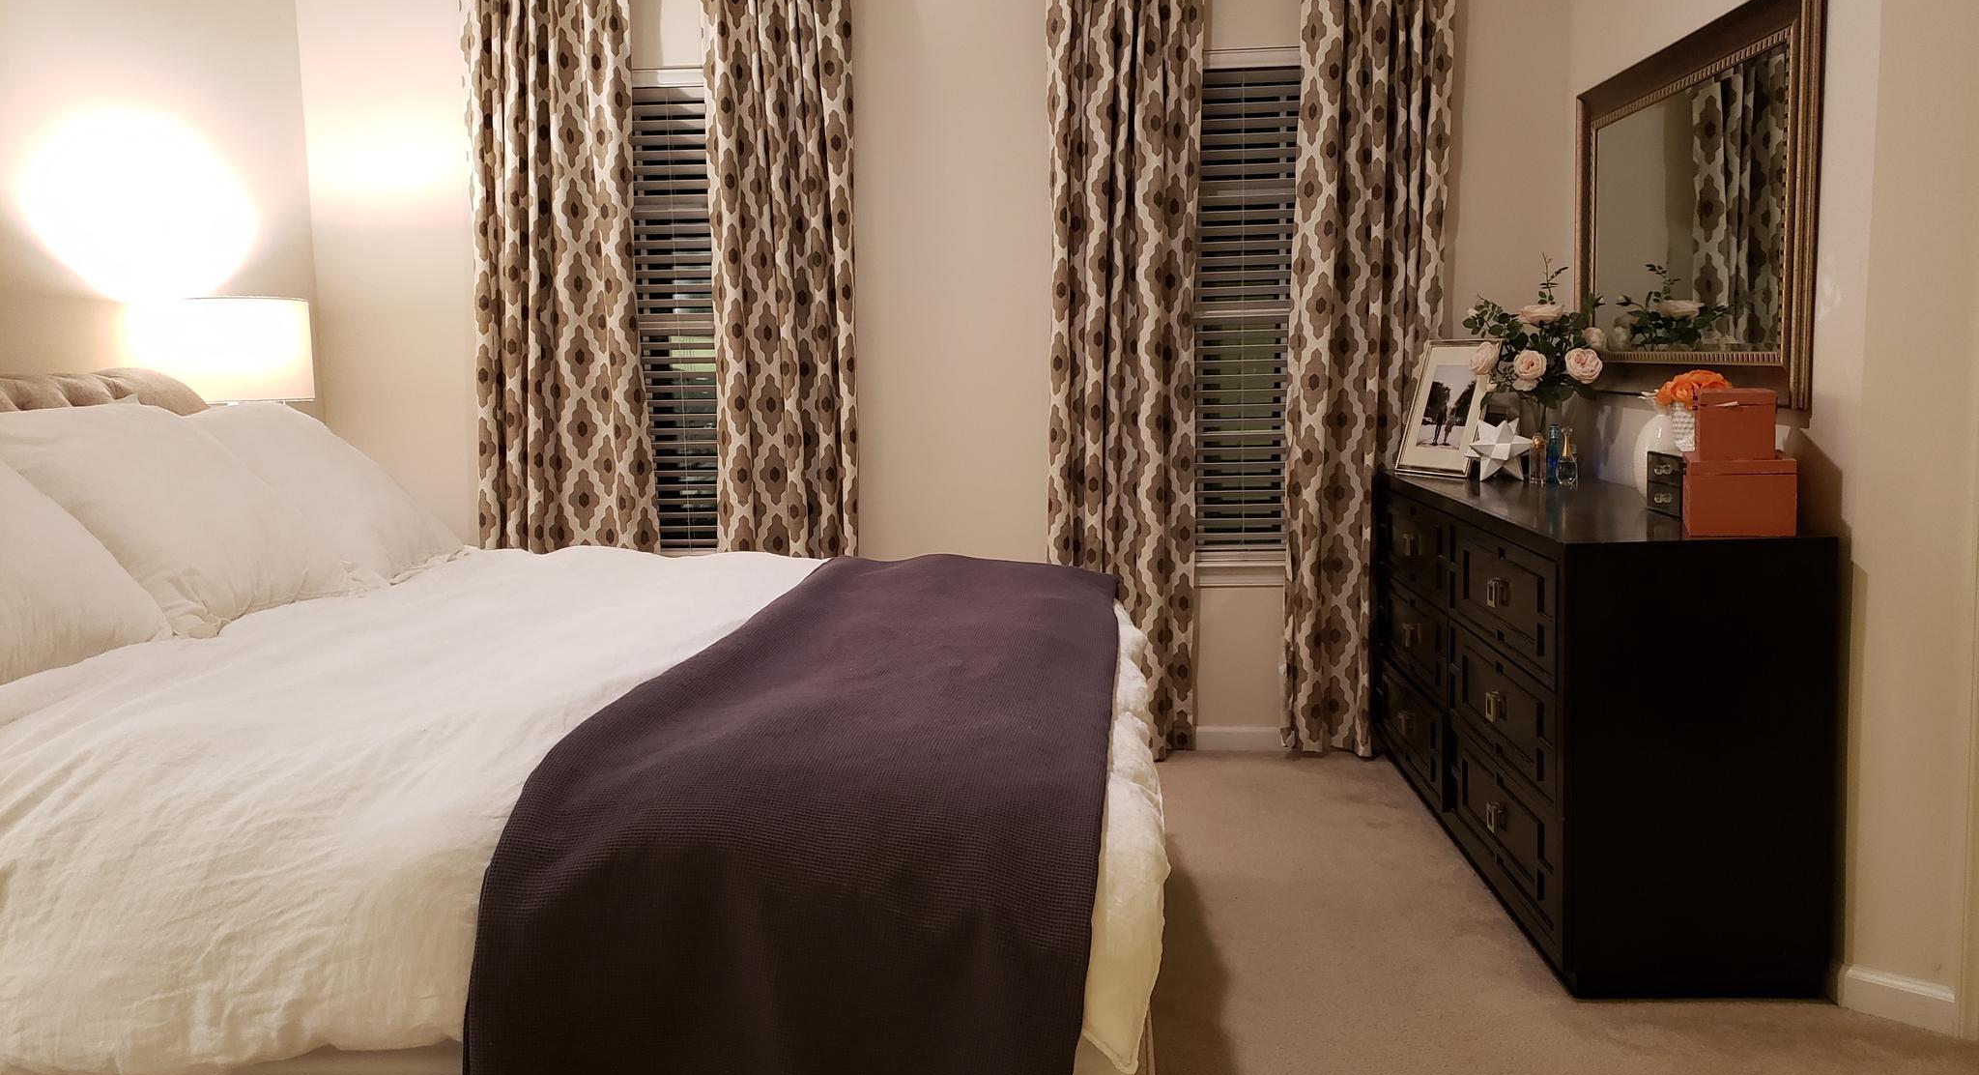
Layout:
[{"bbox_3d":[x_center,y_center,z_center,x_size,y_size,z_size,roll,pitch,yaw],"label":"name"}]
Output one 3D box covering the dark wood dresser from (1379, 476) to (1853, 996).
[{"bbox_3d":[1.314,0.326,3.466,0.472,0.824,1.654,-1,7,4],"label":"dark wood dresser"}]

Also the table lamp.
[{"bbox_3d":[-1.871,-0.219,3.658,0.402,0.720,0.402,-1,7,4],"label":"table lamp"}]

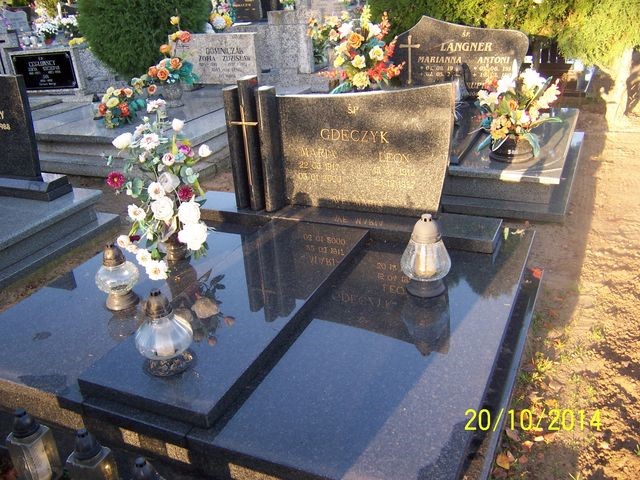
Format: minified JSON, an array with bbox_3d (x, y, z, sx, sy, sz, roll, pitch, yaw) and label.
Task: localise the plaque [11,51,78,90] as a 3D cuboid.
[{"bbox_3d":[-3.045,-1.880,6.780,0.640,0.400,0.040,1,26,13],"label":"plaque"}]

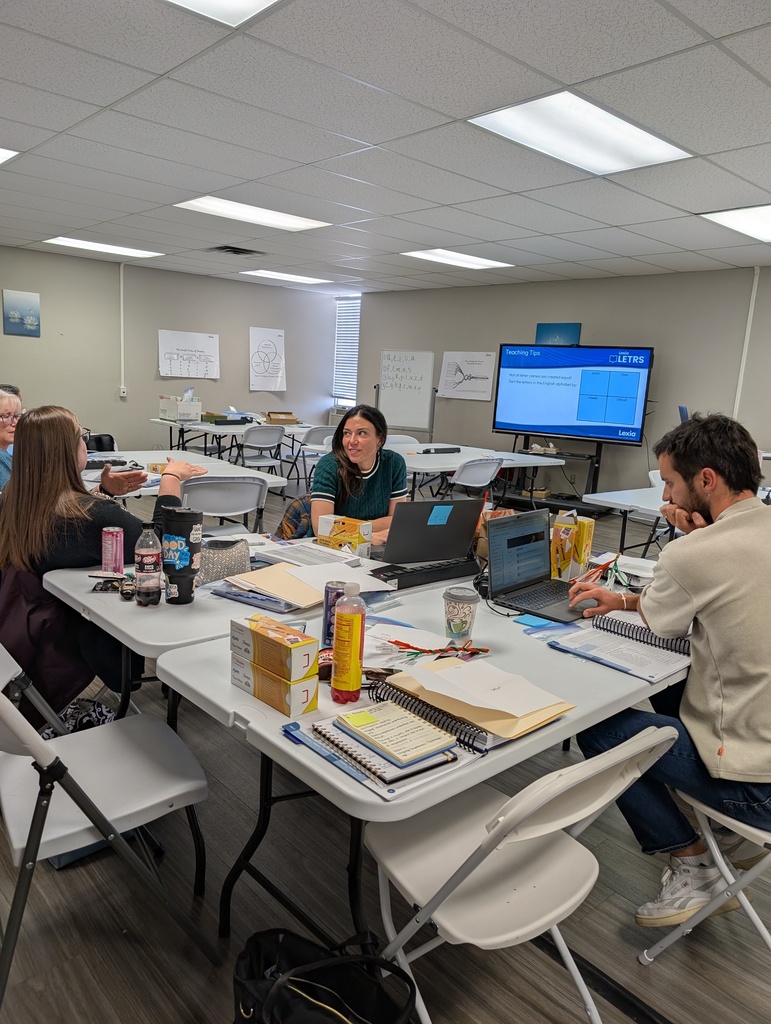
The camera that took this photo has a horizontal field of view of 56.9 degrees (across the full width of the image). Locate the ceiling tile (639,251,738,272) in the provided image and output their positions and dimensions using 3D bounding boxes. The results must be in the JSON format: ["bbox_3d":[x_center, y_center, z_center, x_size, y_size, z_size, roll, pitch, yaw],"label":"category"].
[{"bbox_3d":[2.846,-2.402,6.821,1.095,0.020,0.610,-7,15,-42],"label":"ceiling tile"}]

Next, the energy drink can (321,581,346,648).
[{"bbox_3d":[-0.117,0.245,1.697,0.057,0.156,0.057,3,11,-1],"label":"energy drink can"}]

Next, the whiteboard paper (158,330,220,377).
[{"bbox_3d":[-2.719,-2.191,9.932,0.912,0.612,0.010,-7,15,-42],"label":"whiteboard paper"}]

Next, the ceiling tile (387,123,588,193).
[{"bbox_3d":[0.599,-1.971,3.982,1.220,0.020,0.610,-7,15,-42],"label":"ceiling tile"}]

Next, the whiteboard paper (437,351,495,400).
[{"bbox_3d":[1.097,-1.849,9.642,0.010,0.620,0.930,-7,15,-42],"label":"whiteboard paper"}]

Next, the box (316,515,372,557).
[{"bbox_3d":[-0.145,0.092,2.520,0.190,0.135,0.070,11,14,36],"label":"box"}]

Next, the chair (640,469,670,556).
[{"bbox_3d":[2.022,0.168,4.728,0.460,0.840,0.500,-7,15,-42],"label":"chair"}]

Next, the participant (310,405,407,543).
[{"bbox_3d":[-0.175,0.170,3.070,0.500,1.240,0.750,-1,12,-20],"label":"participant"}]

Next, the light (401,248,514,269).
[{"bbox_3d":[0.765,-2.614,7.320,1.200,0.070,0.600,-7,15,-42],"label":"light"}]

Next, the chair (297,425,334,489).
[{"bbox_3d":[-0.805,-0.585,7.932,0.460,0.785,0.500,-7,15,-42],"label":"chair"}]

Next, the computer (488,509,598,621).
[{"bbox_3d":[0.516,0.149,2.135,0.281,0.240,0.360,13,15,41],"label":"computer"}]

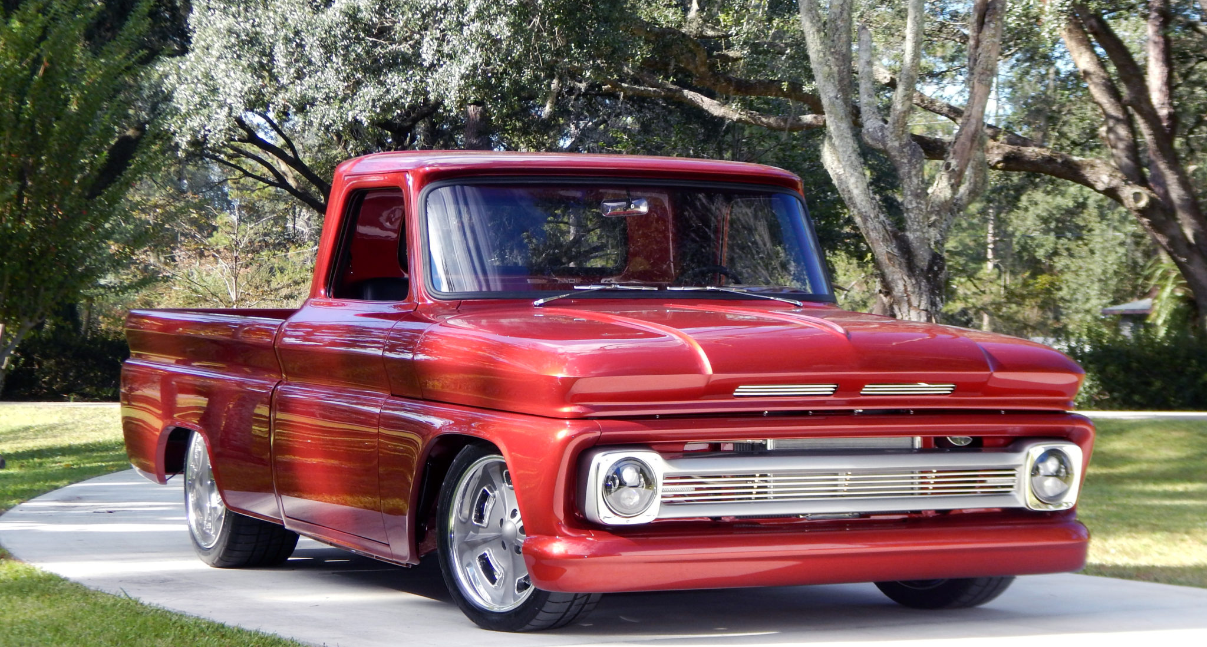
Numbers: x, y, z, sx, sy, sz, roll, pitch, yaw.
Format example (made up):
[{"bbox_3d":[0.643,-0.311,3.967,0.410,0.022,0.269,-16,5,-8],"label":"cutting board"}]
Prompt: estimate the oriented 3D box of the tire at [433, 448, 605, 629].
[{"bbox_3d":[-0.249,0.683,8.700,0.245,0.650,0.650,1,-1,-41],"label":"tire"}]

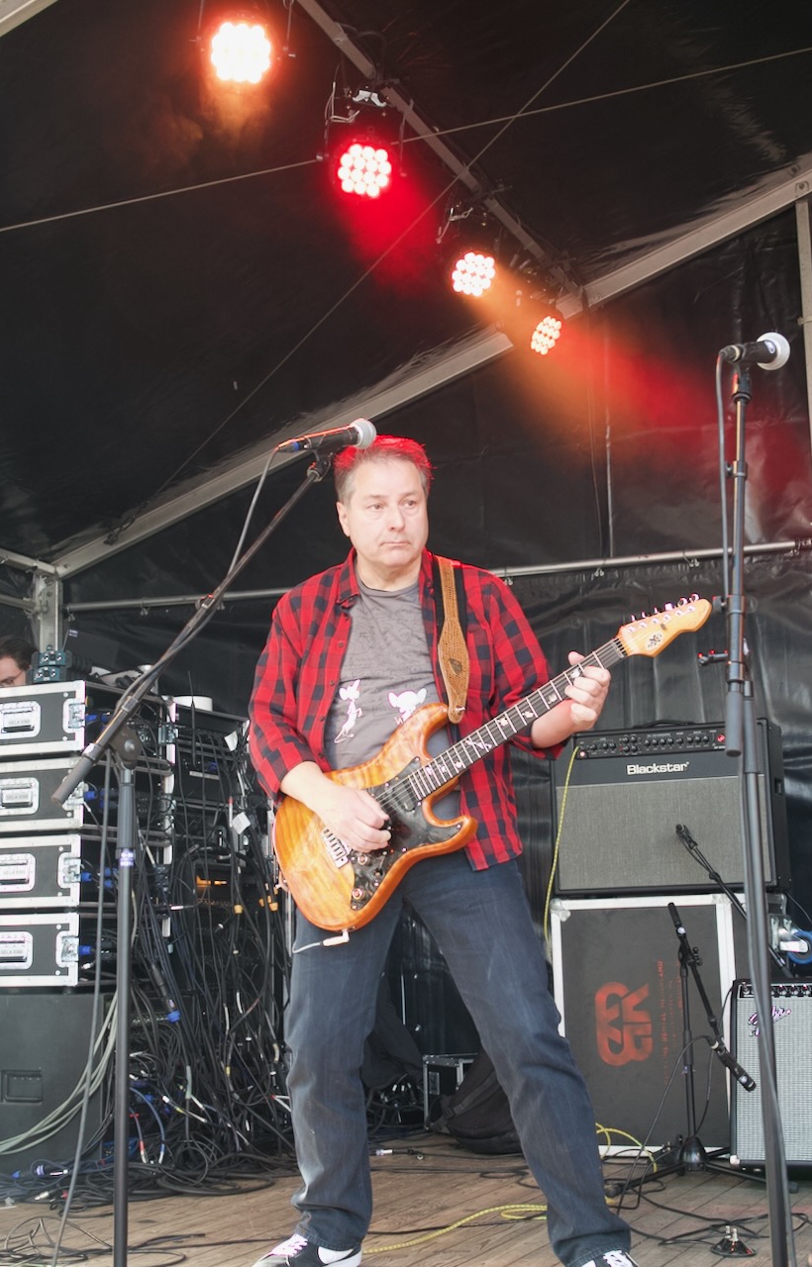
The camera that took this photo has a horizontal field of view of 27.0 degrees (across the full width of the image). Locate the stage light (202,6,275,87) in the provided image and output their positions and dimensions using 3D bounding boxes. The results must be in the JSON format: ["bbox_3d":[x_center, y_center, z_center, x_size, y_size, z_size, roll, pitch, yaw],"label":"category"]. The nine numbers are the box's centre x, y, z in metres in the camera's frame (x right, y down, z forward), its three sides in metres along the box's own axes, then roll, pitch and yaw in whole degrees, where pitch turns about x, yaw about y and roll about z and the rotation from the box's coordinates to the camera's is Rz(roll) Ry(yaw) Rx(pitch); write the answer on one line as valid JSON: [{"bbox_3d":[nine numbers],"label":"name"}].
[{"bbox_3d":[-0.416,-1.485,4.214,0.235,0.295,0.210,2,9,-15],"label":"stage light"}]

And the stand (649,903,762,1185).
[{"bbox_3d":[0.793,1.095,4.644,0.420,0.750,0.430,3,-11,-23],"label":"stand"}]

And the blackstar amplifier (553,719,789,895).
[{"bbox_3d":[0.811,0.544,5.207,0.672,0.505,0.264,-5,-11,21],"label":"blackstar amplifier"}]

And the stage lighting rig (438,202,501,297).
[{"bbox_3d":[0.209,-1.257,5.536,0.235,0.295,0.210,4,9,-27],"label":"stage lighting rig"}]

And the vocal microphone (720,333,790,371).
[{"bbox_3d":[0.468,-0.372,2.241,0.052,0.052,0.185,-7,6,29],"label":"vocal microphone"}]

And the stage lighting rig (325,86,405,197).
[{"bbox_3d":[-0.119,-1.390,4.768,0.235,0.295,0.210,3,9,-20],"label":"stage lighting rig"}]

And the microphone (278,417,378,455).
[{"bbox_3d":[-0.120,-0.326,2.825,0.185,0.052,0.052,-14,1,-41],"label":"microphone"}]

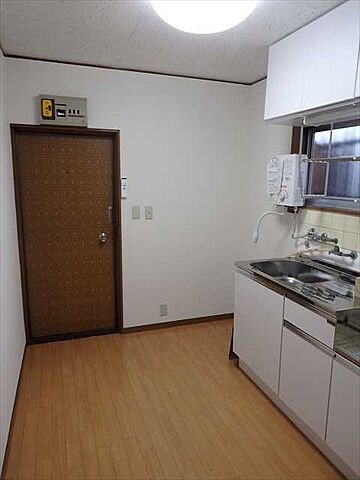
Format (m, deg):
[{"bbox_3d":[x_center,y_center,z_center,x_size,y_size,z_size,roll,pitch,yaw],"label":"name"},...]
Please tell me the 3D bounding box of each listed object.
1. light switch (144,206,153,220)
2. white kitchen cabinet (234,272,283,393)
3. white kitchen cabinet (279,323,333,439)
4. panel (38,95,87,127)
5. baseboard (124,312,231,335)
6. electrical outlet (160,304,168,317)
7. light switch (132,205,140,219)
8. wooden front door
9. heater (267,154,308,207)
[{"bbox_3d":[-0.280,-0.242,3.054,0.070,0.120,0.010,-3,11,-20],"label":"light switch"},{"bbox_3d":[0.765,0.607,2.434,0.500,0.661,0.610,-3,11,-20],"label":"white kitchen cabinet"},{"bbox_3d":[0.938,0.769,1.978,0.500,0.488,0.393,-3,11,-20],"label":"white kitchen cabinet"},{"bbox_3d":[-0.914,-1.006,2.624,0.347,0.214,0.100,-3,11,-20],"label":"panel"},{"bbox_3d":[0.040,0.845,3.378,1.217,0.052,0.013,-3,11,-20],"label":"baseboard"},{"bbox_3d":[-0.153,0.703,3.281,0.070,0.120,0.010,-3,11,-20],"label":"electrical outlet"},{"bbox_3d":[-0.390,-0.241,3.013,0.070,0.120,0.010,-3,11,-20],"label":"light switch"},{"bbox_3d":[-0.923,-0.004,2.877,0.842,1.845,0.080,-3,11,-20],"label":"wooden front door"},{"bbox_3d":[0.827,-0.460,2.597,0.130,0.379,0.310,-5,12,-28],"label":"heater"}]

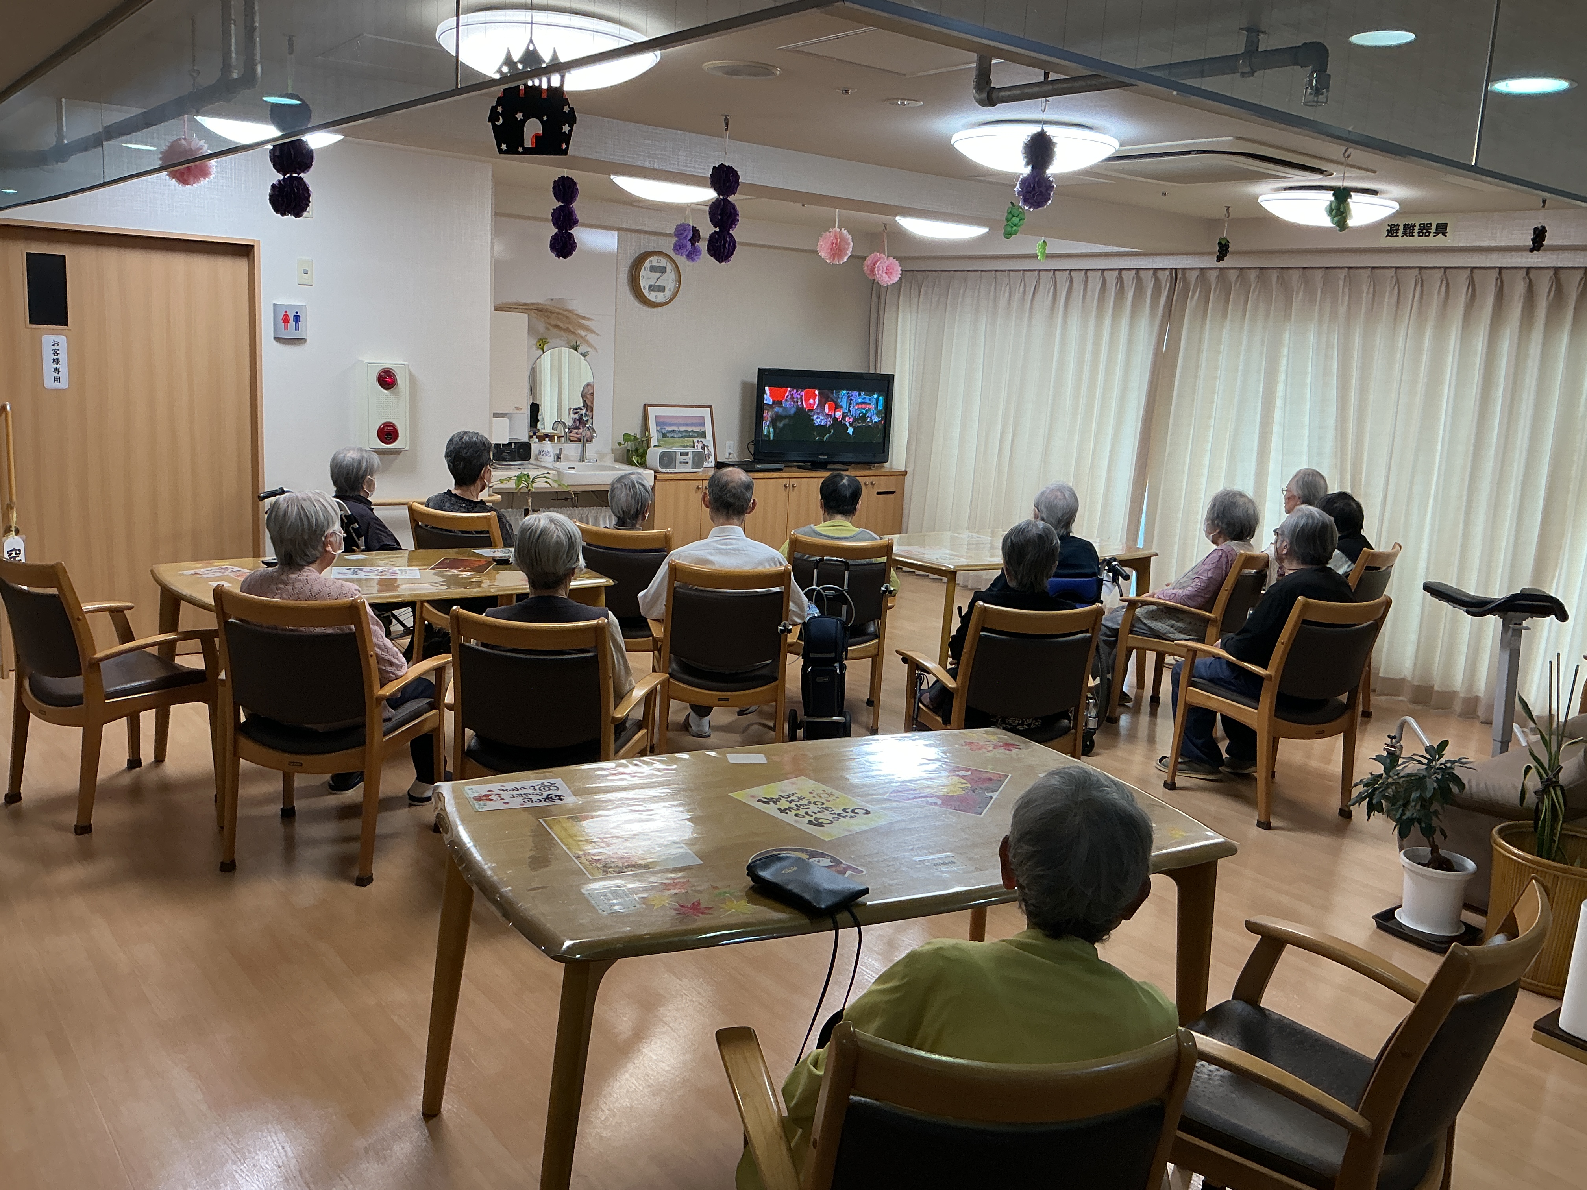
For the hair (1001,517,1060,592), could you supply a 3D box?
[{"bbox_3d":[0.776,-0.128,4.344,0.190,0.240,0.210,1,11,-12],"label":"hair"}]

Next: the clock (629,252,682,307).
[{"bbox_3d":[-0.909,-2.088,8.780,0.379,0.379,0.060,-5,13,-36],"label":"clock"}]

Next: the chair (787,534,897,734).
[{"bbox_3d":[0.145,0.124,5.518,0.584,0.815,0.536,2,11,-7],"label":"chair"}]

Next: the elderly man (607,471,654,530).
[{"bbox_3d":[-0.589,-0.030,5.904,0.480,1.071,0.800,7,11,17],"label":"elderly man"}]

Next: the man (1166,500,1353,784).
[{"bbox_3d":[1.712,0.196,4.883,0.507,1.106,0.710,-2,12,-27],"label":"man"}]

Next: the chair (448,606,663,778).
[{"bbox_3d":[-0.689,0.407,3.745,0.584,0.815,0.536,5,11,5],"label":"chair"}]

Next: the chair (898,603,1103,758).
[{"bbox_3d":[0.713,0.406,4.574,0.600,0.865,0.600,1,11,-14],"label":"chair"}]

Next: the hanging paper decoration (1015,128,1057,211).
[{"bbox_3d":[0.773,-1.354,4.243,0.120,0.251,0.120,3,11,0],"label":"hanging paper decoration"}]

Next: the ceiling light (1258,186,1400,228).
[{"bbox_3d":[2.386,-1.728,5.927,0.610,0.140,0.610,-5,14,-38],"label":"ceiling light"}]

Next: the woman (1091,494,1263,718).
[{"bbox_3d":[1.736,0.028,6.211,0.820,1.116,0.490,11,13,35],"label":"woman"}]

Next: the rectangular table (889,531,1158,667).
[{"bbox_3d":[0.975,0.115,6.576,1.500,0.720,0.900,-5,14,-38],"label":"rectangular table"}]

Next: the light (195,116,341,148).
[{"bbox_3d":[-2.130,-1.891,5.389,0.610,0.140,0.610,-5,14,-38],"label":"light"}]

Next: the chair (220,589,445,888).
[{"bbox_3d":[-1.337,0.352,3.817,0.584,0.815,0.536,5,11,6],"label":"chair"}]

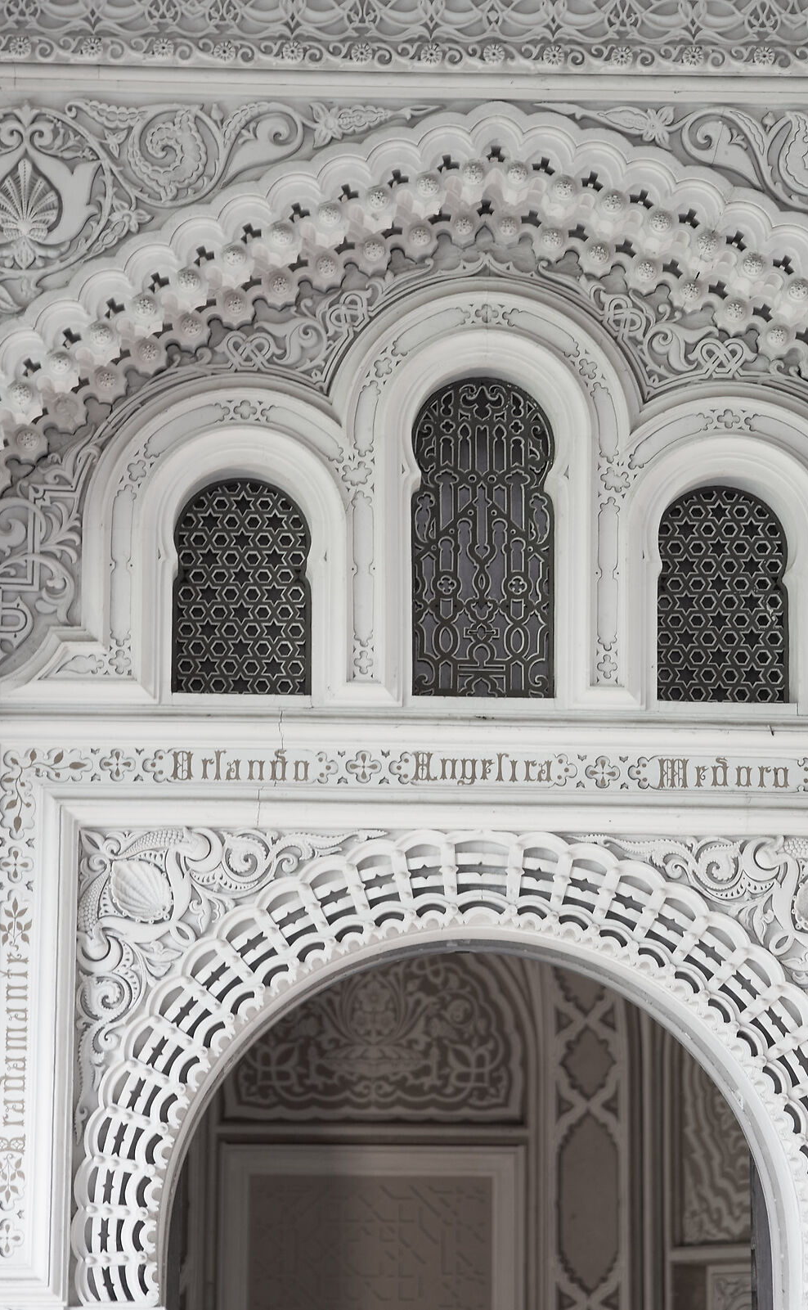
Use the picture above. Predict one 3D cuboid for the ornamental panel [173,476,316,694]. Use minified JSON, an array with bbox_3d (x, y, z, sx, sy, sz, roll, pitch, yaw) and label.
[{"bbox_3d":[-0.376,-0.158,11.380,0.320,0.505,0.045,1,-10,-3],"label":"ornamental panel"}]

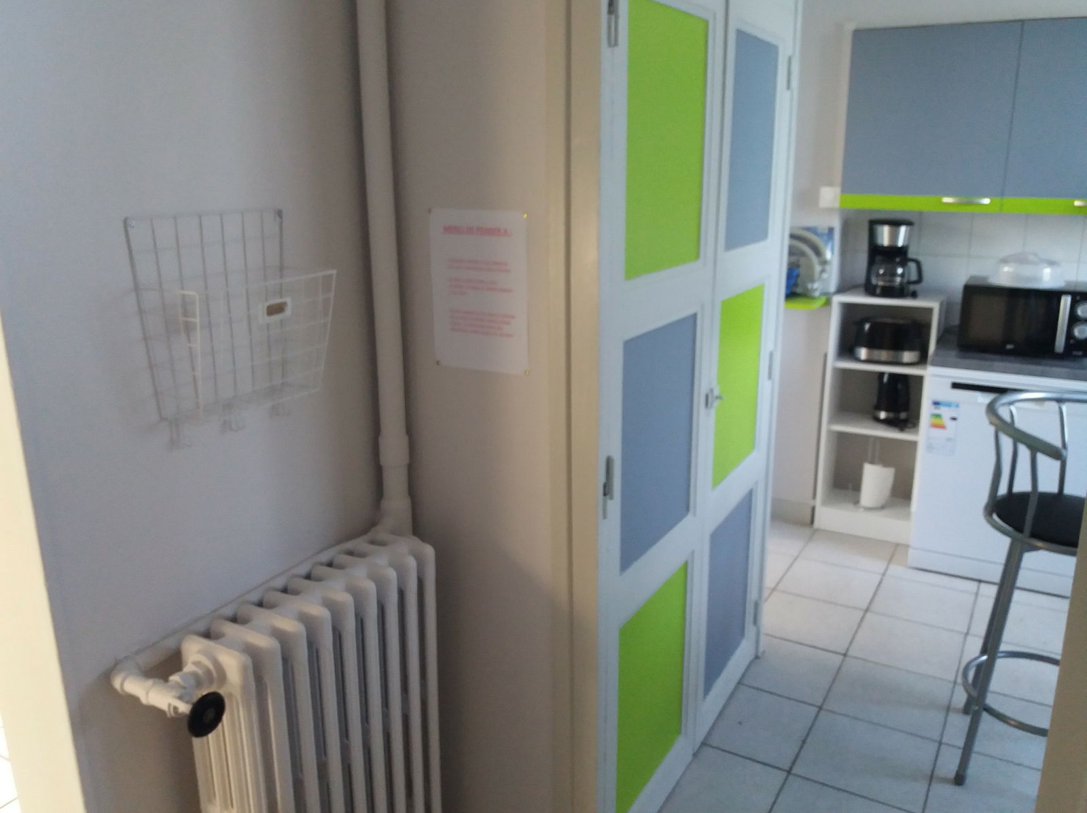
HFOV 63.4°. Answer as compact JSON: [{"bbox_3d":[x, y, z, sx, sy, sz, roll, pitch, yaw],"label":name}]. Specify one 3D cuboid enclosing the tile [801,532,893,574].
[{"bbox_3d":[1.305,0.622,3.761,0.336,0.015,0.336,8,18,29],"label":"tile"}]

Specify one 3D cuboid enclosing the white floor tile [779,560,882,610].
[{"bbox_3d":[1.132,0.703,3.479,0.336,0.015,0.336,8,18,29],"label":"white floor tile"}]

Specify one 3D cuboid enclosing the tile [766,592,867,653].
[{"bbox_3d":[0.959,0.784,3.196,0.336,0.015,0.336,8,18,29],"label":"tile"}]

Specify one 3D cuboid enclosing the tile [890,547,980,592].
[{"bbox_3d":[1.599,0.665,3.593,0.336,0.015,0.336,8,18,29],"label":"tile"}]

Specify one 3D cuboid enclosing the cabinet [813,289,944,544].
[{"bbox_3d":[1.492,0.029,3.889,0.413,1.054,0.341,8,18,29],"label":"cabinet"}]

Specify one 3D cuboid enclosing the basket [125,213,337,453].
[{"bbox_3d":[-0.455,-0.123,1.367,0.137,0.346,0.290,8,18,29],"label":"basket"}]

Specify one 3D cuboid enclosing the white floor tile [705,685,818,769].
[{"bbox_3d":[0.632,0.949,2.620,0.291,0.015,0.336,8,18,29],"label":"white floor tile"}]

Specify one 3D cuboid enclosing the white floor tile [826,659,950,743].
[{"bbox_3d":[1.079,0.908,2.746,0.336,0.015,0.336,8,18,29],"label":"white floor tile"}]

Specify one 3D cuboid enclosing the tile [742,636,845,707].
[{"bbox_3d":[0.795,0.866,2.909,0.315,0.015,0.336,8,18,29],"label":"tile"}]

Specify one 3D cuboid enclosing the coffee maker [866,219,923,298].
[{"bbox_3d":[1.482,-0.630,3.726,0.205,0.307,0.215,4,16,18],"label":"coffee maker"}]

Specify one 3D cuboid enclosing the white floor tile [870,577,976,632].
[{"bbox_3d":[1.426,0.746,3.311,0.336,0.015,0.336,8,18,29],"label":"white floor tile"}]

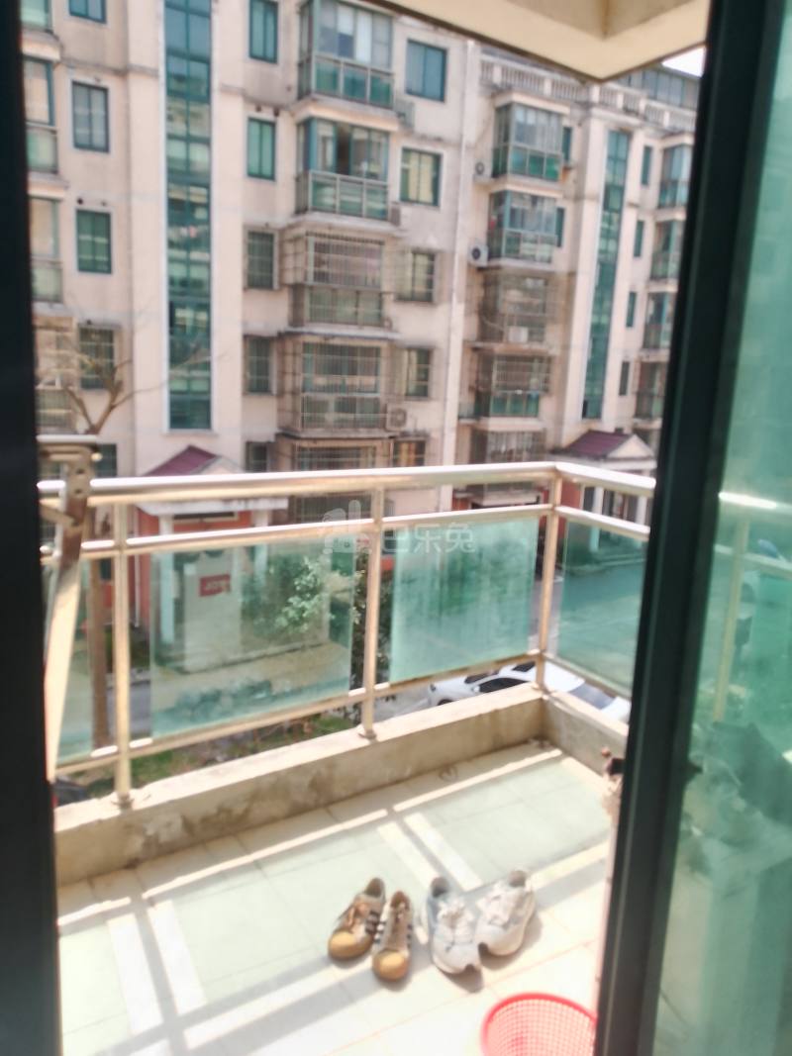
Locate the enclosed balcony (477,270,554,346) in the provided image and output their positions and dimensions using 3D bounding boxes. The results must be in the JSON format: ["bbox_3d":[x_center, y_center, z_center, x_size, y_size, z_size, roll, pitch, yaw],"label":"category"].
[{"bbox_3d":[4.599,-8.330,31.354,2.600,2.450,1.150,-4,13,-29],"label":"enclosed balcony"}]

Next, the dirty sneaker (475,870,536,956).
[{"bbox_3d":[0.314,1.031,2.248,0.118,0.110,0.275,8,13,22],"label":"dirty sneaker"}]

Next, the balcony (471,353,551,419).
[{"bbox_3d":[4.576,-5.626,32.629,2.650,2.400,1.200,-4,13,-30],"label":"balcony"}]

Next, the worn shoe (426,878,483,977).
[{"bbox_3d":[0.132,0.982,2.068,0.110,0.115,0.280,1,11,-7],"label":"worn shoe"}]

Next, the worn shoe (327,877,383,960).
[{"bbox_3d":[-0.098,1.025,2.199,0.100,0.100,0.255,8,13,23],"label":"worn shoe"}]

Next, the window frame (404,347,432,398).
[{"bbox_3d":[0.705,-4.912,26.084,0.847,1.571,0.150,-4,13,-30],"label":"window frame"}]

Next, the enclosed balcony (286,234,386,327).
[{"bbox_3d":[-1.686,-6.947,23.279,2.570,2.380,1.500,-4,13,-29],"label":"enclosed balcony"}]

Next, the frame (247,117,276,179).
[{"bbox_3d":[-3.649,-10.254,22.294,0.832,1.493,0.120,-4,13,-29],"label":"frame"}]

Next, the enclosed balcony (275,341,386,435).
[{"bbox_3d":[-1.857,-4.128,24.155,2.650,2.550,1.500,-4,13,-30],"label":"enclosed balcony"}]

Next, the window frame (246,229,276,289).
[{"bbox_3d":[-3.755,-7.466,22.889,0.795,1.545,0.150,-4,13,-30],"label":"window frame"}]

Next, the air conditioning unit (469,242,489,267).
[{"bbox_3d":[3.021,-9.993,30.275,0.770,0.620,0.320,-4,13,-29],"label":"air conditioning unit"}]

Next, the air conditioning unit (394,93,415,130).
[{"bbox_3d":[0.110,-11.853,23.673,0.770,0.660,0.320,-4,13,-29],"label":"air conditioning unit"}]

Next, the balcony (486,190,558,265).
[{"bbox_3d":[4.777,-11.299,31.436,2.380,2.400,1.150,-4,13,-30],"label":"balcony"}]

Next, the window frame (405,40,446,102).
[{"bbox_3d":[0.868,-13.372,24.121,1.391,1.464,0.120,-4,13,-29],"label":"window frame"}]

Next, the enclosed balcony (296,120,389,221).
[{"bbox_3d":[-1.504,-9.786,22.819,2.380,2.300,1.060,-4,13,-30],"label":"enclosed balcony"}]

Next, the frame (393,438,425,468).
[{"bbox_3d":[0.348,-2.076,26.426,1.345,1.471,0.150,-4,13,-29],"label":"frame"}]

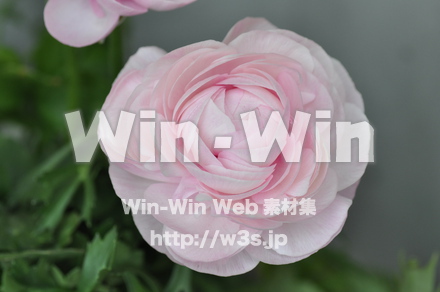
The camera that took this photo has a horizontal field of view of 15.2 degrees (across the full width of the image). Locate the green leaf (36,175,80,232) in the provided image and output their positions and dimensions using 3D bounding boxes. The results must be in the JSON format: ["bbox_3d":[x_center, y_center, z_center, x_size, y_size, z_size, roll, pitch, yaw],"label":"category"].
[{"bbox_3d":[-0.061,0.022,0.620,0.006,0.026,0.006,40,9,4],"label":"green leaf"}]

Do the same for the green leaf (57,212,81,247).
[{"bbox_3d":[-0.052,0.029,0.575,0.005,0.005,0.013,29,68,3],"label":"green leaf"}]

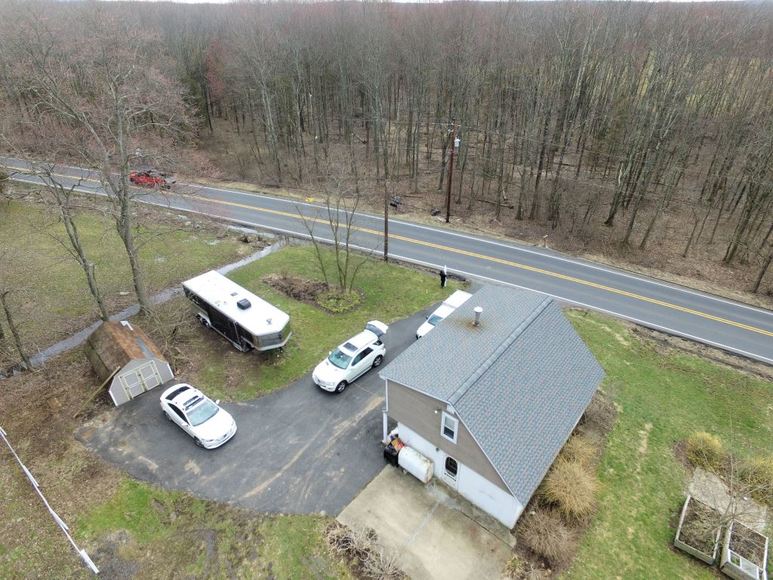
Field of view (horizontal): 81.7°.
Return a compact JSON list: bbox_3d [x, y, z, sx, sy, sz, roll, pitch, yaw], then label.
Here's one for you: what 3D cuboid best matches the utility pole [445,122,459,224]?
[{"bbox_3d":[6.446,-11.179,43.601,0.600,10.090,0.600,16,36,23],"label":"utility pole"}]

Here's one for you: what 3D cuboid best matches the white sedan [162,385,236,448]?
[{"bbox_3d":[-9.808,6.278,22.945,4.840,1.450,1.840,22,39,30],"label":"white sedan"}]

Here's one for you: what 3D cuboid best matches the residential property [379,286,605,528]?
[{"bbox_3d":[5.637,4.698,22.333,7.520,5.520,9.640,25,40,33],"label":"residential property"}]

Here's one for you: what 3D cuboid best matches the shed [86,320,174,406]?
[{"bbox_3d":[-15.108,3.821,25.784,3.170,2.480,4.620,-29,43,-36],"label":"shed"}]

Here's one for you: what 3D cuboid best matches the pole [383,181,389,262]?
[{"bbox_3d":[-0.005,-5.584,37.480,0.320,7.420,0.320,16,36,23],"label":"pole"}]

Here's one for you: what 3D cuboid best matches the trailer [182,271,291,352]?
[{"bbox_3d":[-9.663,1.876,29.355,9.270,3.020,2.440,26,41,34],"label":"trailer"}]

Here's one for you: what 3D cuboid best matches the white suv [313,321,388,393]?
[{"bbox_3d":[-2.071,4.062,26.891,1.980,1.930,5.050,28,43,36],"label":"white suv"}]

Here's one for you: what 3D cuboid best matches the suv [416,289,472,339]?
[{"bbox_3d":[4.293,2.011,30.386,1.880,1.830,5.250,23,40,31],"label":"suv"}]

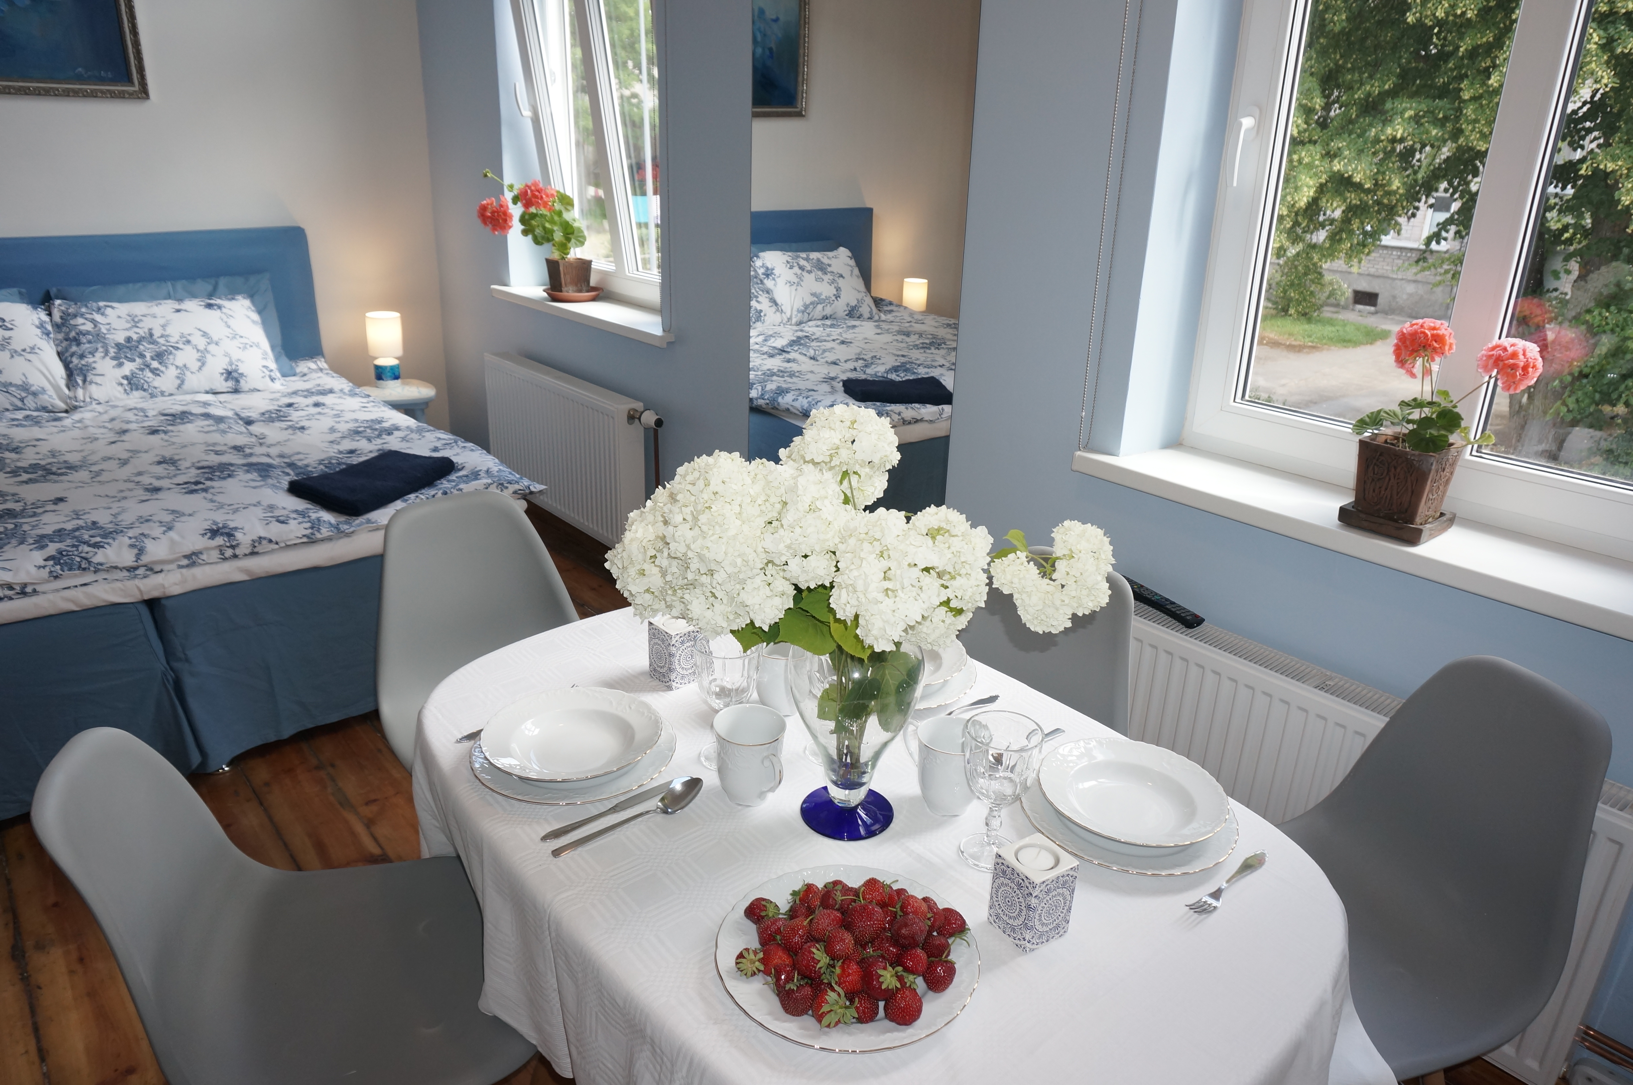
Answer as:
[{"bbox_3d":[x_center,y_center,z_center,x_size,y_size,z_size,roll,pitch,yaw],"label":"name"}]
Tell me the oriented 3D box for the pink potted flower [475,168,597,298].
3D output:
[{"bbox_3d":[-0.986,-1.101,3.907,0.420,0.436,0.320,-15,27,-38],"label":"pink potted flower"}]

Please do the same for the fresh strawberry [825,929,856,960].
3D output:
[{"bbox_3d":[0.023,0.374,1.013,0.029,0.029,0.033,-5,33,-25],"label":"fresh strawberry"}]

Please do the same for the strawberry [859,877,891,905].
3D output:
[{"bbox_3d":[0.059,0.349,1.088,0.031,0.029,0.030,4,21,4],"label":"strawberry"}]

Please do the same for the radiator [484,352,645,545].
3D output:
[{"bbox_3d":[-0.948,-0.368,4.040,0.104,0.503,1.015,-15,27,-37],"label":"radiator"}]

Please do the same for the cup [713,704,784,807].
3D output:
[{"bbox_3d":[-0.074,0.264,1.298,0.089,0.097,0.110,-16,27,-39],"label":"cup"}]

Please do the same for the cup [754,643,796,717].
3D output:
[{"bbox_3d":[-0.053,0.184,1.518,0.088,0.098,0.112,-15,26,-36],"label":"cup"}]

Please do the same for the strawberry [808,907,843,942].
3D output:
[{"bbox_3d":[0.009,0.366,1.044,0.032,0.032,0.034,-22,75,-38],"label":"strawberry"}]

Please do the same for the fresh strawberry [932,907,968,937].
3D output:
[{"bbox_3d":[0.131,0.374,1.066,0.033,0.029,0.031,5,21,9],"label":"fresh strawberry"}]

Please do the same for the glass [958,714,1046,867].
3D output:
[{"bbox_3d":[0.201,0.278,1.202,0.086,0.158,0.086,1,21,0],"label":"glass"}]

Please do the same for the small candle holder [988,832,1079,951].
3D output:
[{"bbox_3d":[0.214,0.346,1.075,0.055,0.083,0.055,-12,25,-32],"label":"small candle holder"}]

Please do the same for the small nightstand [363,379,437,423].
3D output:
[{"bbox_3d":[-1.731,-0.428,4.577,0.340,0.430,0.370,-15,27,-38],"label":"small nightstand"}]

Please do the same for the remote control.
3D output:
[{"bbox_3d":[0.676,0.122,2.165,0.046,0.024,0.225,-8,23,-24],"label":"remote control"}]

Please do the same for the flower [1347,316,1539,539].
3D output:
[{"bbox_3d":[1.027,-0.189,1.793,0.215,0.356,0.235,-15,27,-37],"label":"flower"}]

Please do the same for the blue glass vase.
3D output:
[{"bbox_3d":[0.040,0.204,1.248,0.155,0.255,0.155,1,21,0],"label":"blue glass vase"}]

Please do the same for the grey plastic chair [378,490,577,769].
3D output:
[{"bbox_3d":[-0.578,0.367,2.094,0.465,0.825,0.520,-15,26,-37],"label":"grey plastic chair"}]

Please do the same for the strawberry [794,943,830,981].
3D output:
[{"bbox_3d":[-0.004,0.390,1.011,0.033,0.034,0.034,-10,4,22],"label":"strawberry"}]

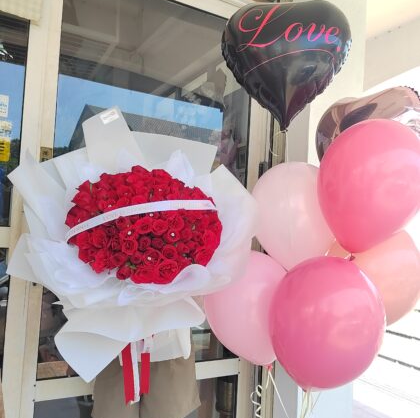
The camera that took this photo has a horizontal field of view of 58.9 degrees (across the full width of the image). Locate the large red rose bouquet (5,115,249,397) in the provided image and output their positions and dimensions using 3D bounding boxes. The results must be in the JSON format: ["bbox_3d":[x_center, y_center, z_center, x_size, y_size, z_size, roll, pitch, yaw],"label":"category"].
[{"bbox_3d":[-0.210,0.125,1.030,0.670,0.790,0.400,3,-2,-7],"label":"large red rose bouquet"}]

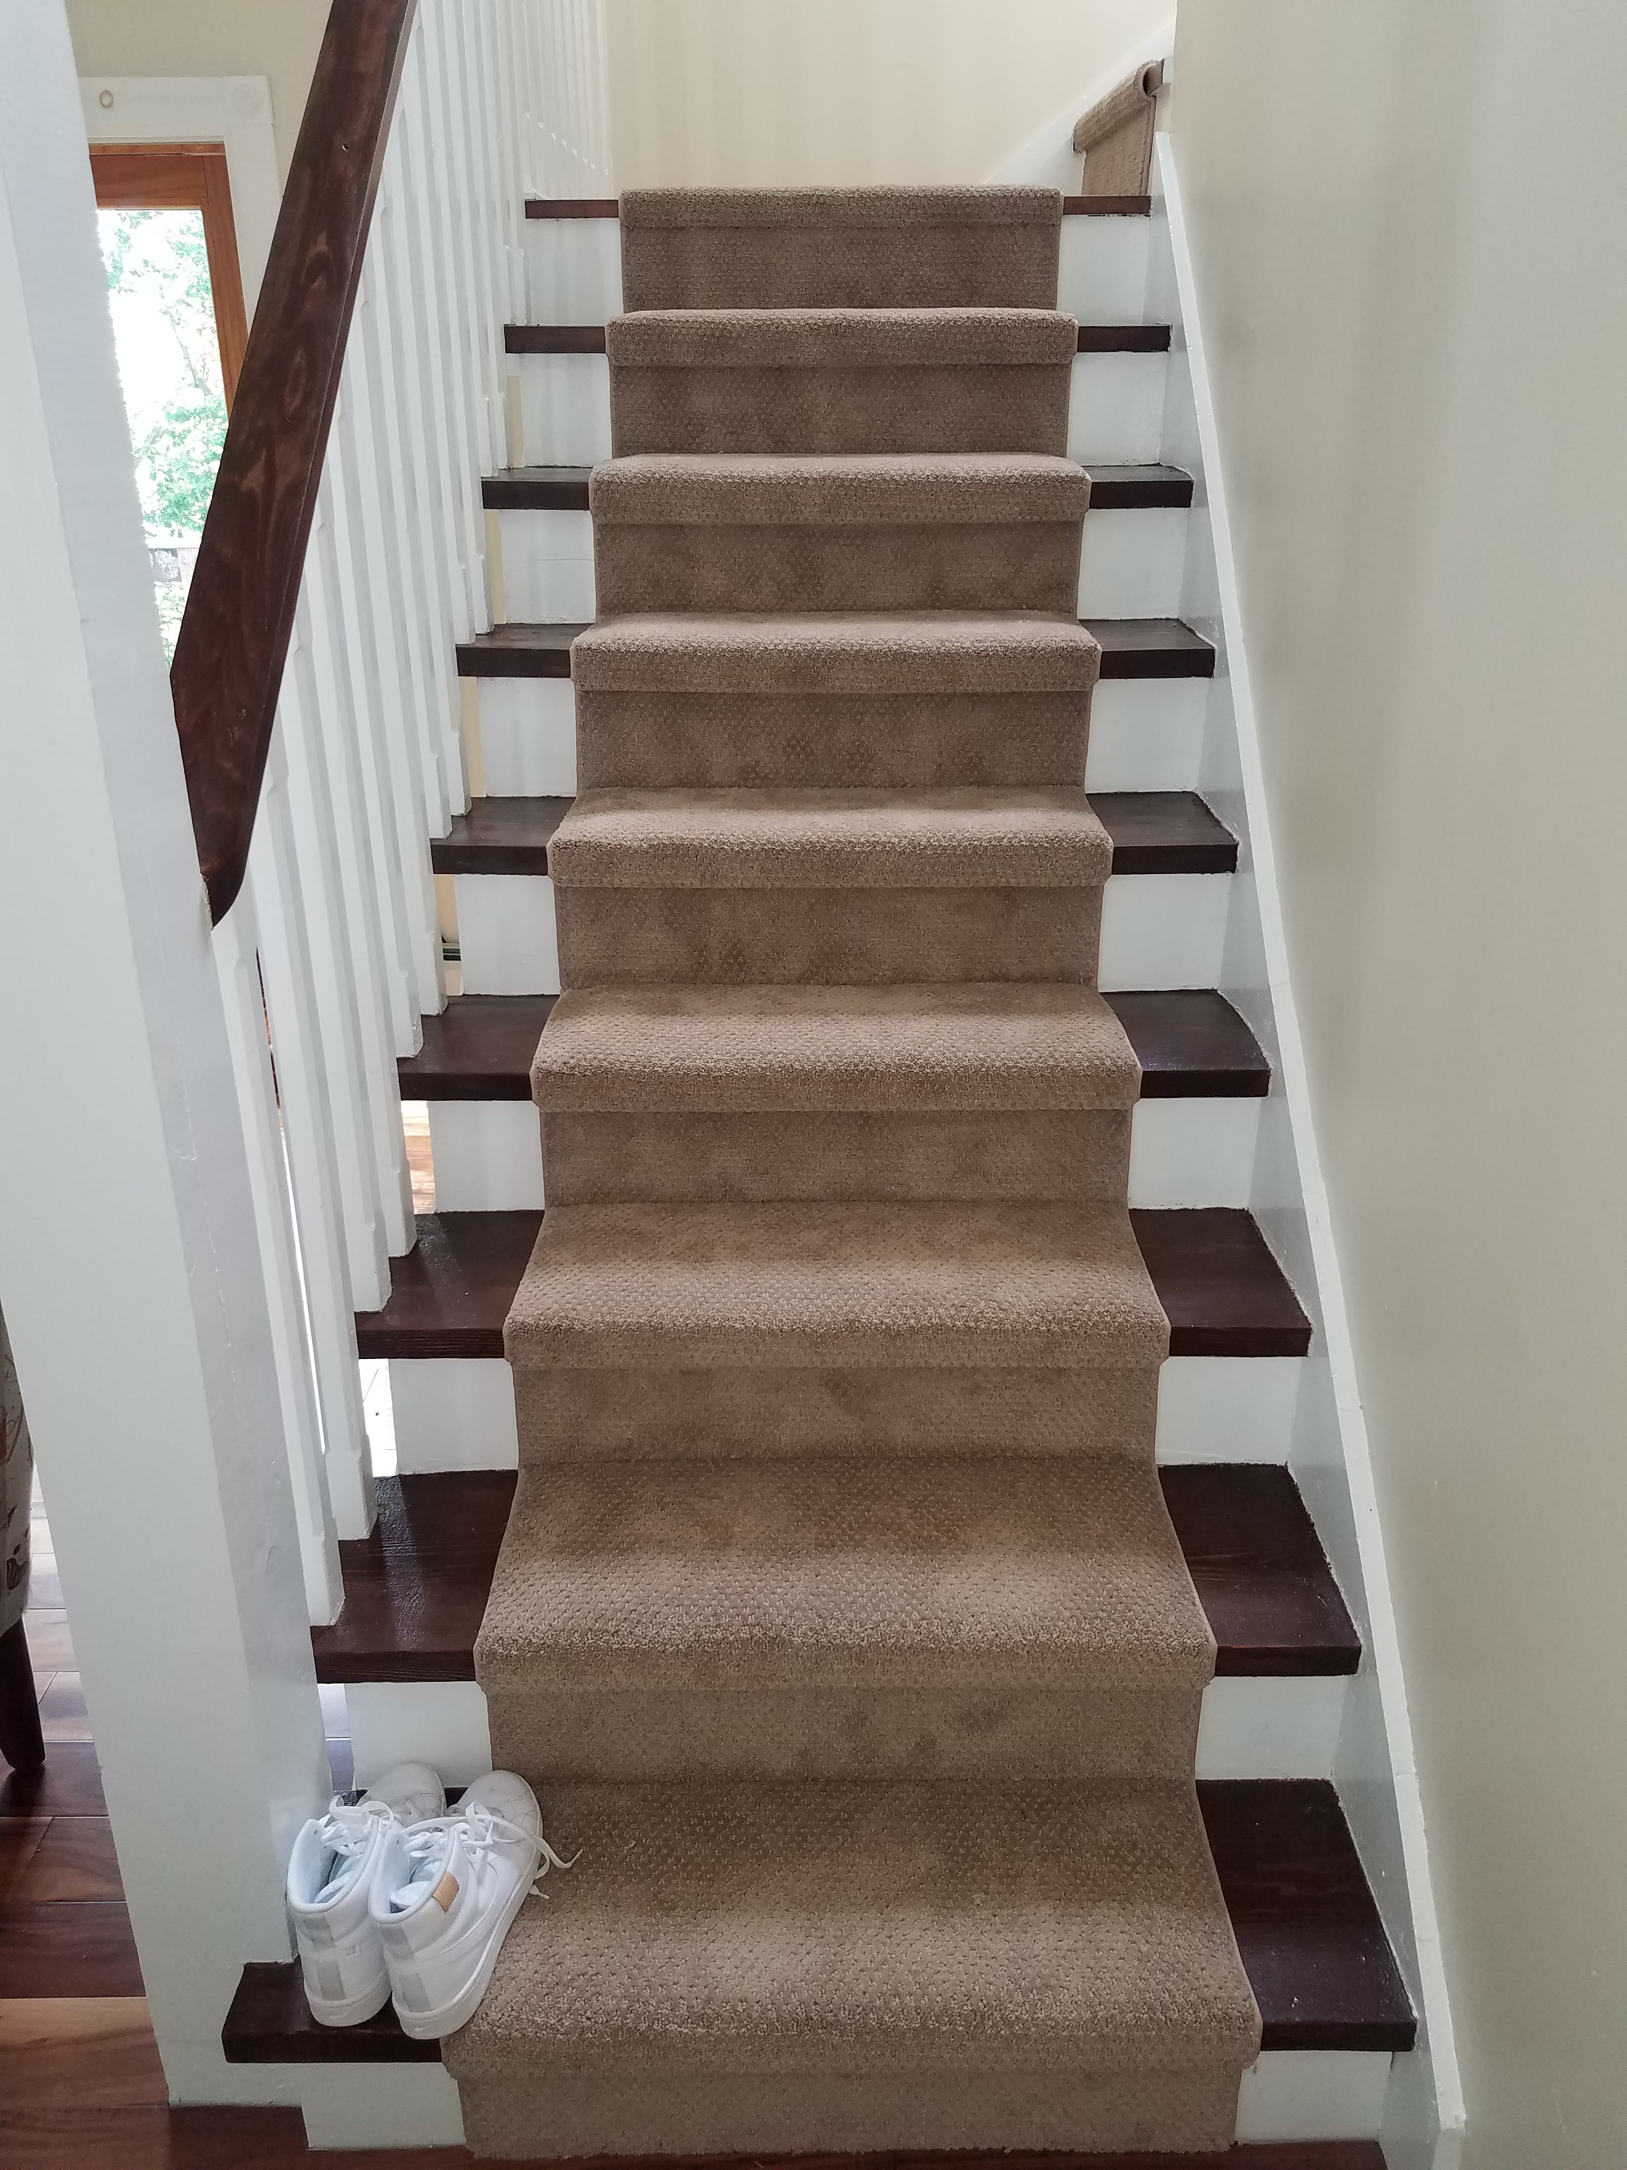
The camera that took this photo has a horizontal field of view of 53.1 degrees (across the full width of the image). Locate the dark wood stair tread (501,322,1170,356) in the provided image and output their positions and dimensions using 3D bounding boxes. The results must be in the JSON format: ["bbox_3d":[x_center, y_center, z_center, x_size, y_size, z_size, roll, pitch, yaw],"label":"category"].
[{"bbox_3d":[0.027,-1.177,2.576,1.015,0.035,0.269,0,24,0],"label":"dark wood stair tread"}]

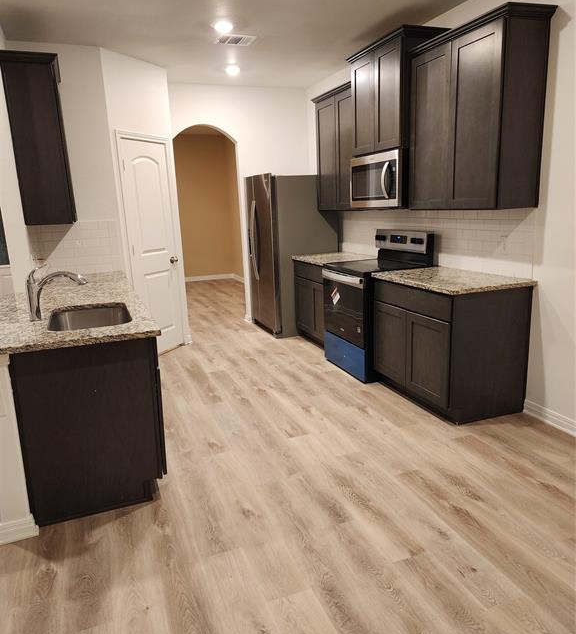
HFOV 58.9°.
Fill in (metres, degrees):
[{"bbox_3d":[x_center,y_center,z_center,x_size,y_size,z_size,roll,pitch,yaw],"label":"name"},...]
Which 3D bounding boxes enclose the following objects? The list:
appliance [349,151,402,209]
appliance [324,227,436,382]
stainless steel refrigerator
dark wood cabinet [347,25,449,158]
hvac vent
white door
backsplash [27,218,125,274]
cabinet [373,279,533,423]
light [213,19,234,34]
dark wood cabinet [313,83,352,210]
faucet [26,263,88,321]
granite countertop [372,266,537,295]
[{"bbox_3d":[0.881,-1.138,4.289,0.420,0.427,0.755,-7,13,-21],"label":"appliance"},{"bbox_3d":[0.754,-0.132,4.453,0.677,1.176,0.760,-7,13,-21],"label":"appliance"},{"bbox_3d":[0.039,-0.746,5.946,0.812,1.757,0.831,-7,13,-21],"label":"stainless steel refrigerator"},{"bbox_3d":[0.855,-1.731,4.095,0.449,0.791,0.837,-7,13,-21],"label":"dark wood cabinet"},{"bbox_3d":[-0.431,-2.263,4.200,0.282,0.020,0.250,-7,13,-21],"label":"hvac vent"},{"bbox_3d":[-1.304,-0.629,4.945,0.045,2.030,0.653,4,14,24],"label":"white door"},{"bbox_3d":[-1.861,-0.605,4.499,0.723,0.463,0.020,-7,13,-21],"label":"backsplash"},{"bbox_3d":[1.138,0.166,3.696,0.635,0.863,0.913,-7,13,-21],"label":"cabinet"},{"bbox_3d":[-0.487,-2.199,3.878,0.165,0.030,0.165,-7,13,-21],"label":"light"},{"bbox_3d":[0.593,-1.585,4.918,0.375,1.084,0.842,-7,13,-21],"label":"dark wood cabinet"},{"bbox_3d":[-1.214,-0.139,2.692,0.302,0.293,0.062,-7,13,-21],"label":"faucet"},{"bbox_3d":[1.120,-0.272,3.628,0.646,0.034,0.975,-7,13,-21],"label":"granite countertop"}]

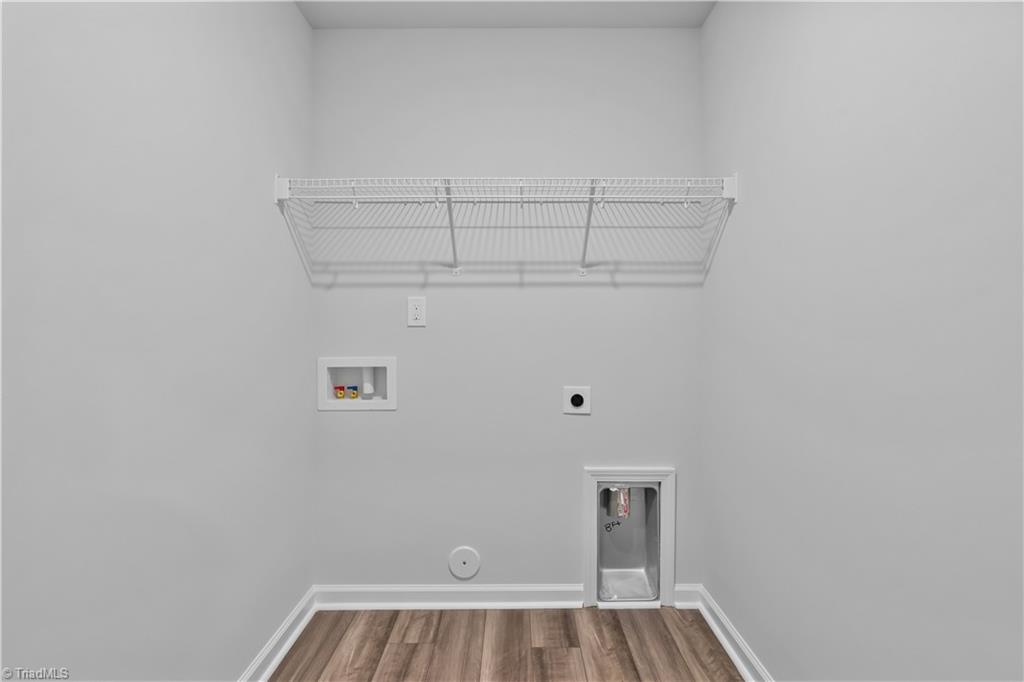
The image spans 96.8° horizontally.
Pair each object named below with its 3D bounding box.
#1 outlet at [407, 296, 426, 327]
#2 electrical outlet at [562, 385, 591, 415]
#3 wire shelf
[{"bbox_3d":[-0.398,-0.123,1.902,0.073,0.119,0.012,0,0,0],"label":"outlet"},{"bbox_3d":[0.273,0.248,1.901,0.116,0.117,0.015,0,0,0],"label":"electrical outlet"},{"bbox_3d":[-0.021,-0.420,1.757,1.630,0.320,0.300,0,0,0],"label":"wire shelf"}]

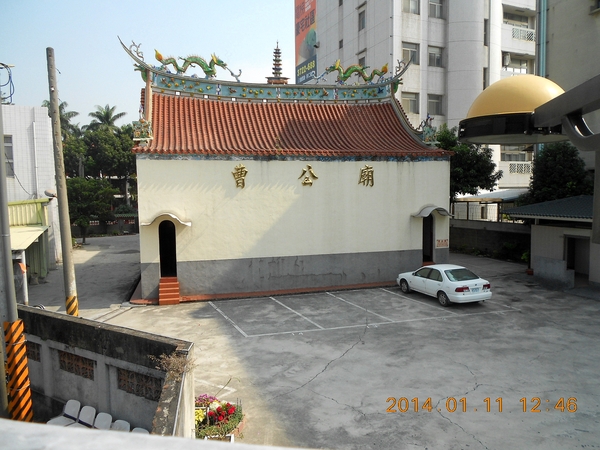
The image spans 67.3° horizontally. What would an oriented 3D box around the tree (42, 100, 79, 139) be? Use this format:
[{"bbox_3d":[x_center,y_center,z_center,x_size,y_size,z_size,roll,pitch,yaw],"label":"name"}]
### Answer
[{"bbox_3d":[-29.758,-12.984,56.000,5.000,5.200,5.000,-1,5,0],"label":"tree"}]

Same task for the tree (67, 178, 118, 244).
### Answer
[{"bbox_3d":[-18.500,-1.192,39.800,4.900,5.900,4.900,-1,5,0],"label":"tree"}]

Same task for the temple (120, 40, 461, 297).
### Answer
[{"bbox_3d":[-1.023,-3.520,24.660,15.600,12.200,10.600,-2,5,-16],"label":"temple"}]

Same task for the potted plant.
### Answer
[{"bbox_3d":[-1.509,3.628,8.450,1.000,0.600,0.950,-1,5,0],"label":"potted plant"}]

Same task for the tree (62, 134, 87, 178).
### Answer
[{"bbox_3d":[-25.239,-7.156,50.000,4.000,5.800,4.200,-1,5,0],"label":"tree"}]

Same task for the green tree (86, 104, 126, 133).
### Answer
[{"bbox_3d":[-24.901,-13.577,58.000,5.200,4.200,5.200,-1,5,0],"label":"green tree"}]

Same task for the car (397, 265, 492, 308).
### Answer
[{"bbox_3d":[5.840,2.320,18.850,1.720,1.400,4.350,-2,5,-22],"label":"car"}]

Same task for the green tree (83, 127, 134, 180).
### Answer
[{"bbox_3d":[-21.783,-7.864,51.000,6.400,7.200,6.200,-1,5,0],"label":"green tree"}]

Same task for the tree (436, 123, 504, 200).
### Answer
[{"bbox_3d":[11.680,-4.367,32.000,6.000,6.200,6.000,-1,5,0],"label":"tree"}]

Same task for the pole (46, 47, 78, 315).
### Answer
[{"bbox_3d":[-6.165,-0.396,11.769,0.300,8.200,0.300,-2,5,0],"label":"pole"}]

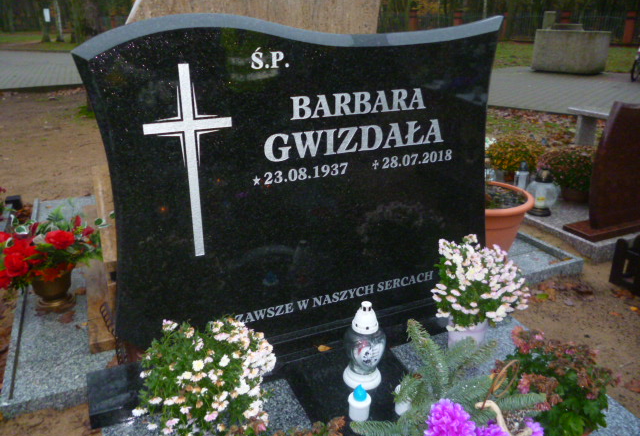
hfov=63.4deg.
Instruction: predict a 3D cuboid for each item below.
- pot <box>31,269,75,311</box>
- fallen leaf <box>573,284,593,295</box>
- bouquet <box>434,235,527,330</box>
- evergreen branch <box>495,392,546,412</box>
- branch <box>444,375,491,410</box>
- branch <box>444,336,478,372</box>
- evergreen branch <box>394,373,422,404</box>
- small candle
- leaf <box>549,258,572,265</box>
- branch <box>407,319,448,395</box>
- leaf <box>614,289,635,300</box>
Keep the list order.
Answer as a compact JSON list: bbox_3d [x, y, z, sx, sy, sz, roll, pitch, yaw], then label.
[{"bbox_3d":[-0.888,0.221,1.709,0.128,0.125,0.128,0,22,0],"label":"pot"},{"bbox_3d":[1.002,0.264,1.971,0.074,0.018,0.071,1,22,0],"label":"fallen leaf"},{"bbox_3d":[0.409,0.178,1.370,0.258,0.240,0.223,-9,25,-23],"label":"bouquet"},{"bbox_3d":[0.447,0.411,1.153,0.105,0.030,0.035,4,22,9],"label":"evergreen branch"},{"bbox_3d":[0.340,0.398,1.186,0.119,0.030,0.045,-15,26,-32],"label":"branch"},{"bbox_3d":[0.349,0.335,1.273,0.053,0.058,0.123,20,29,39],"label":"branch"},{"bbox_3d":[0.204,0.388,1.183,0.076,0.058,0.048,-18,29,-39],"label":"evergreen branch"},{"bbox_3d":[0.095,0.428,1.215,0.053,0.092,0.053,0,22,0],"label":"small candle"},{"bbox_3d":[0.963,0.174,2.072,0.088,0.015,0.045,0,22,0],"label":"leaf"},{"bbox_3d":[0.246,0.319,1.202,0.064,0.129,0.142,-11,26,-28],"label":"branch"},{"bbox_3d":[1.132,0.285,1.931,0.080,0.020,0.060,0,22,0],"label":"leaf"}]

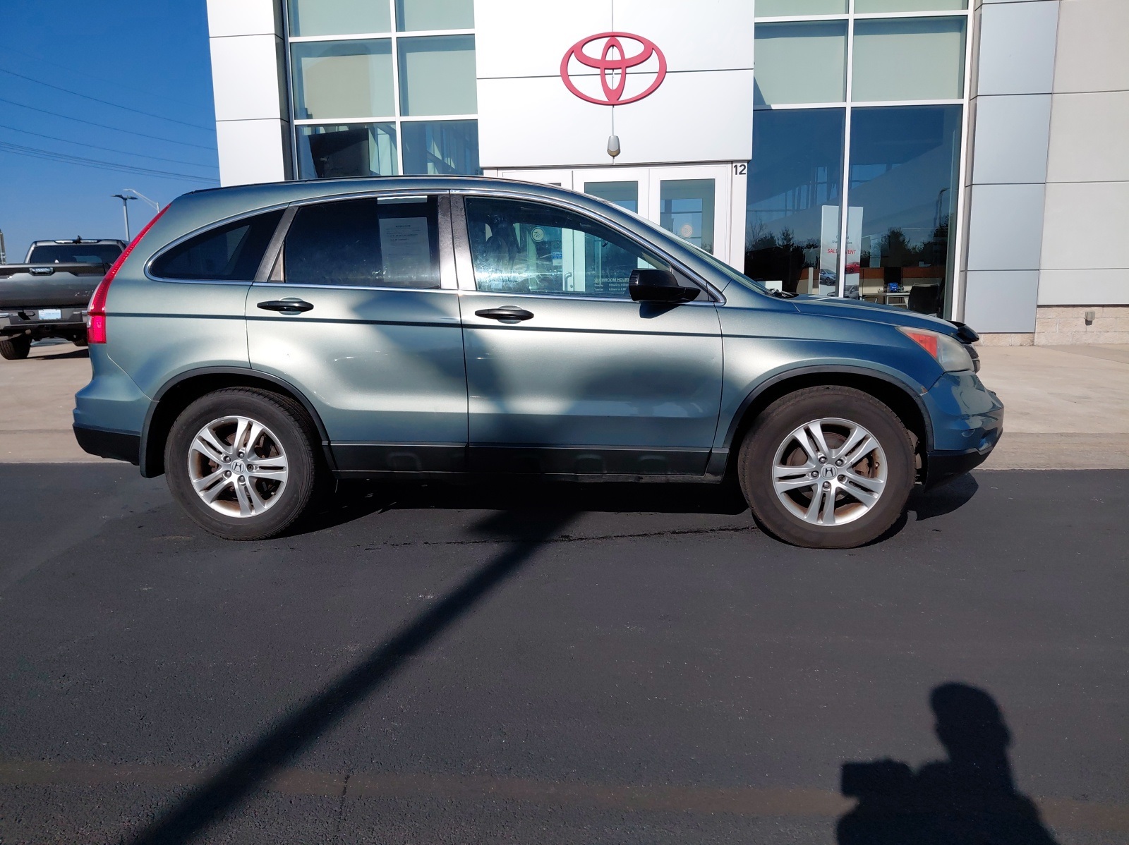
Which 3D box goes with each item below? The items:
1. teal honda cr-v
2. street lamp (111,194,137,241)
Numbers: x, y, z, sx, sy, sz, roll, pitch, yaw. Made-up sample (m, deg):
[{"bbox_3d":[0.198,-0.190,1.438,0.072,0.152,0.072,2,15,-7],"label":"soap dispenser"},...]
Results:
[{"bbox_3d":[-0.166,-0.417,4.379,4.560,1.680,1.860,0,9,5],"label":"teal honda cr-v"},{"bbox_3d":[-24.210,-9.119,45.538,0.450,6.970,1.600,3,10,25],"label":"street lamp"}]

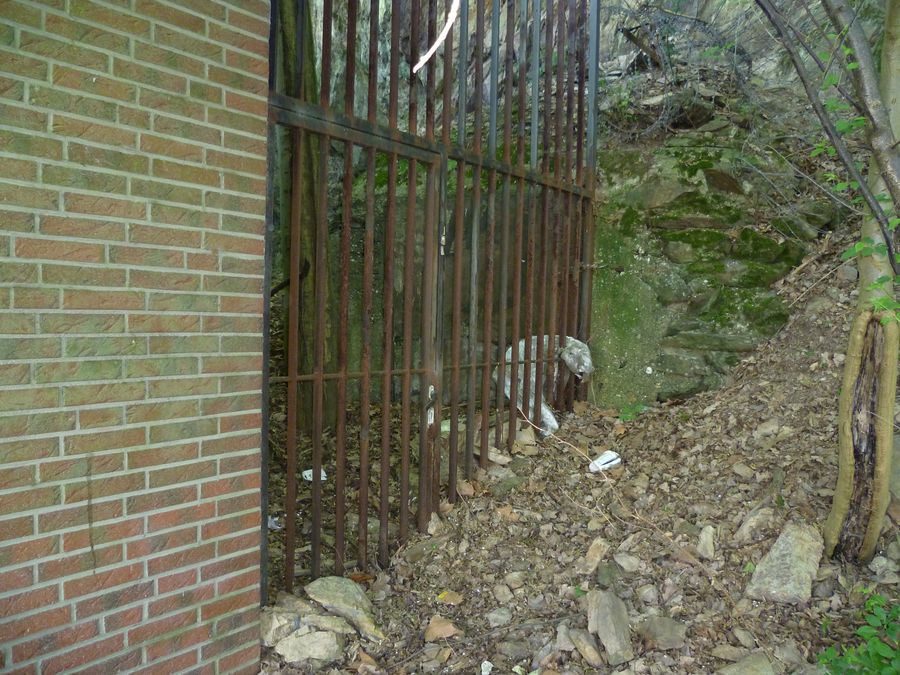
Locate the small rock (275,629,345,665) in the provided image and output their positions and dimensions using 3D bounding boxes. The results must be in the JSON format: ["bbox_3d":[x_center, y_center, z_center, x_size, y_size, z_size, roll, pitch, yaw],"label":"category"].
[{"bbox_3d":[-0.458,1.004,2.388,0.210,0.100,0.130,1,2,0],"label":"small rock"}]

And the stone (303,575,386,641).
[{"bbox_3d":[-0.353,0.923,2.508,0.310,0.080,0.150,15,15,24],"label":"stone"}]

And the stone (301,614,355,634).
[{"bbox_3d":[-0.414,0.969,2.483,0.180,0.048,0.120,8,2,6],"label":"stone"}]

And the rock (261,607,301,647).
[{"bbox_3d":[-0.575,0.981,2.470,0.135,0.110,0.125,1,2,-17],"label":"rock"}]

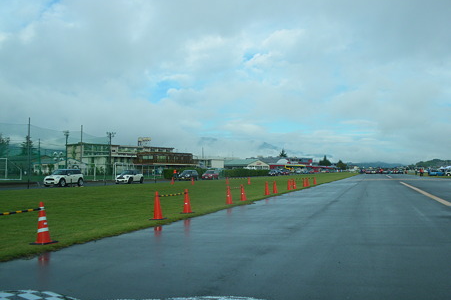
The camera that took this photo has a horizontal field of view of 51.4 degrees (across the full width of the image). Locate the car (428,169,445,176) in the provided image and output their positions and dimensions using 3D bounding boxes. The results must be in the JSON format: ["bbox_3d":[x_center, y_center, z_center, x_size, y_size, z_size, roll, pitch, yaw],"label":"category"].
[{"bbox_3d":[48.200,5.300,107.000,3.750,1.430,1.700,2,-3,-35],"label":"car"}]

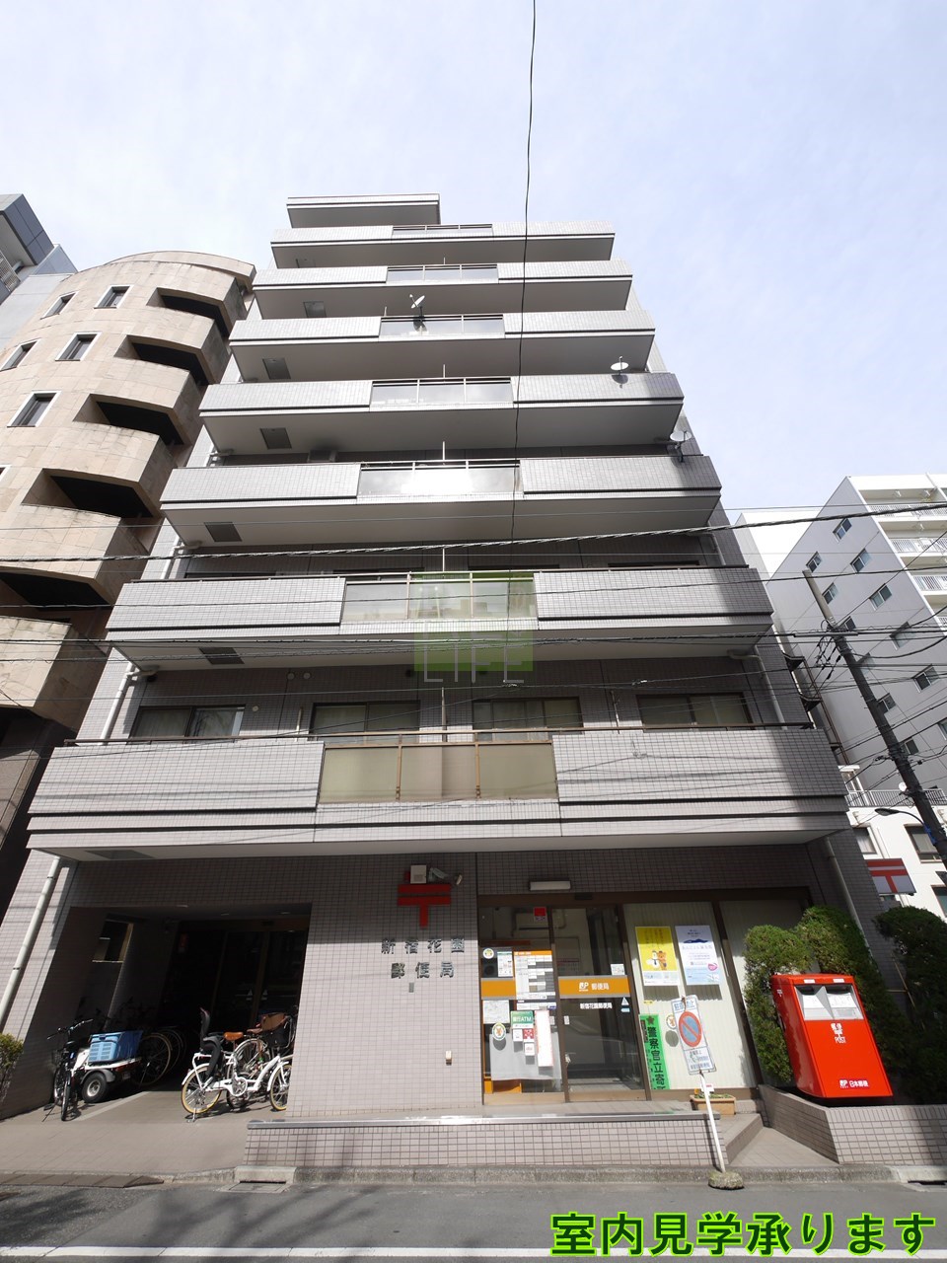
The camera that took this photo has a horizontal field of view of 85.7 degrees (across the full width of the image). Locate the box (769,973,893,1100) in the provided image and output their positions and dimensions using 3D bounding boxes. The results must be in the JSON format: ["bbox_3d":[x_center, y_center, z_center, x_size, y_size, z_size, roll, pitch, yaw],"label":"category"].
[{"bbox_3d":[4.261,4.858,6.203,0.810,1.170,0.570,-1,-32,0],"label":"box"}]

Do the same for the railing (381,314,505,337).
[{"bbox_3d":[-0.883,-8.756,14.573,3.540,1.070,0.080,-1,-32,0],"label":"railing"}]

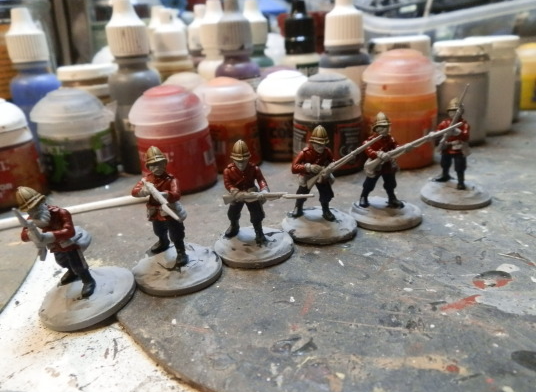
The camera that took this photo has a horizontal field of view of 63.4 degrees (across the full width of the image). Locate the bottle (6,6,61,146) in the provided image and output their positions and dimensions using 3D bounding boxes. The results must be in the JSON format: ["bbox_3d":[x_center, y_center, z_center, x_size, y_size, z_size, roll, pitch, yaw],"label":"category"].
[{"bbox_3d":[-0.120,-0.056,0.226,0.025,0.077,0.025,-13,24,-25],"label":"bottle"}]

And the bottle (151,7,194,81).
[{"bbox_3d":[-0.054,-0.067,0.250,0.025,0.074,0.025,-7,22,-10],"label":"bottle"}]

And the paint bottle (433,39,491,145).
[{"bbox_3d":[0.101,-0.054,0.228,0.029,0.050,0.029,6,24,23],"label":"paint bottle"}]

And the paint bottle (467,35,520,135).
[{"bbox_3d":[0.124,-0.062,0.245,0.028,0.050,0.028,-5,21,0],"label":"paint bottle"}]

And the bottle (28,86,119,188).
[{"bbox_3d":[-0.092,-0.029,0.211,0.035,0.046,0.035,-5,21,0],"label":"bottle"}]

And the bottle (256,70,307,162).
[{"bbox_3d":[0.009,-0.042,0.221,0.029,0.043,0.029,-2,22,3],"label":"bottle"}]

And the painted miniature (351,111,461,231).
[{"bbox_3d":[0.045,-0.011,0.149,0.033,0.037,0.025,-8,23,-13],"label":"painted miniature"}]

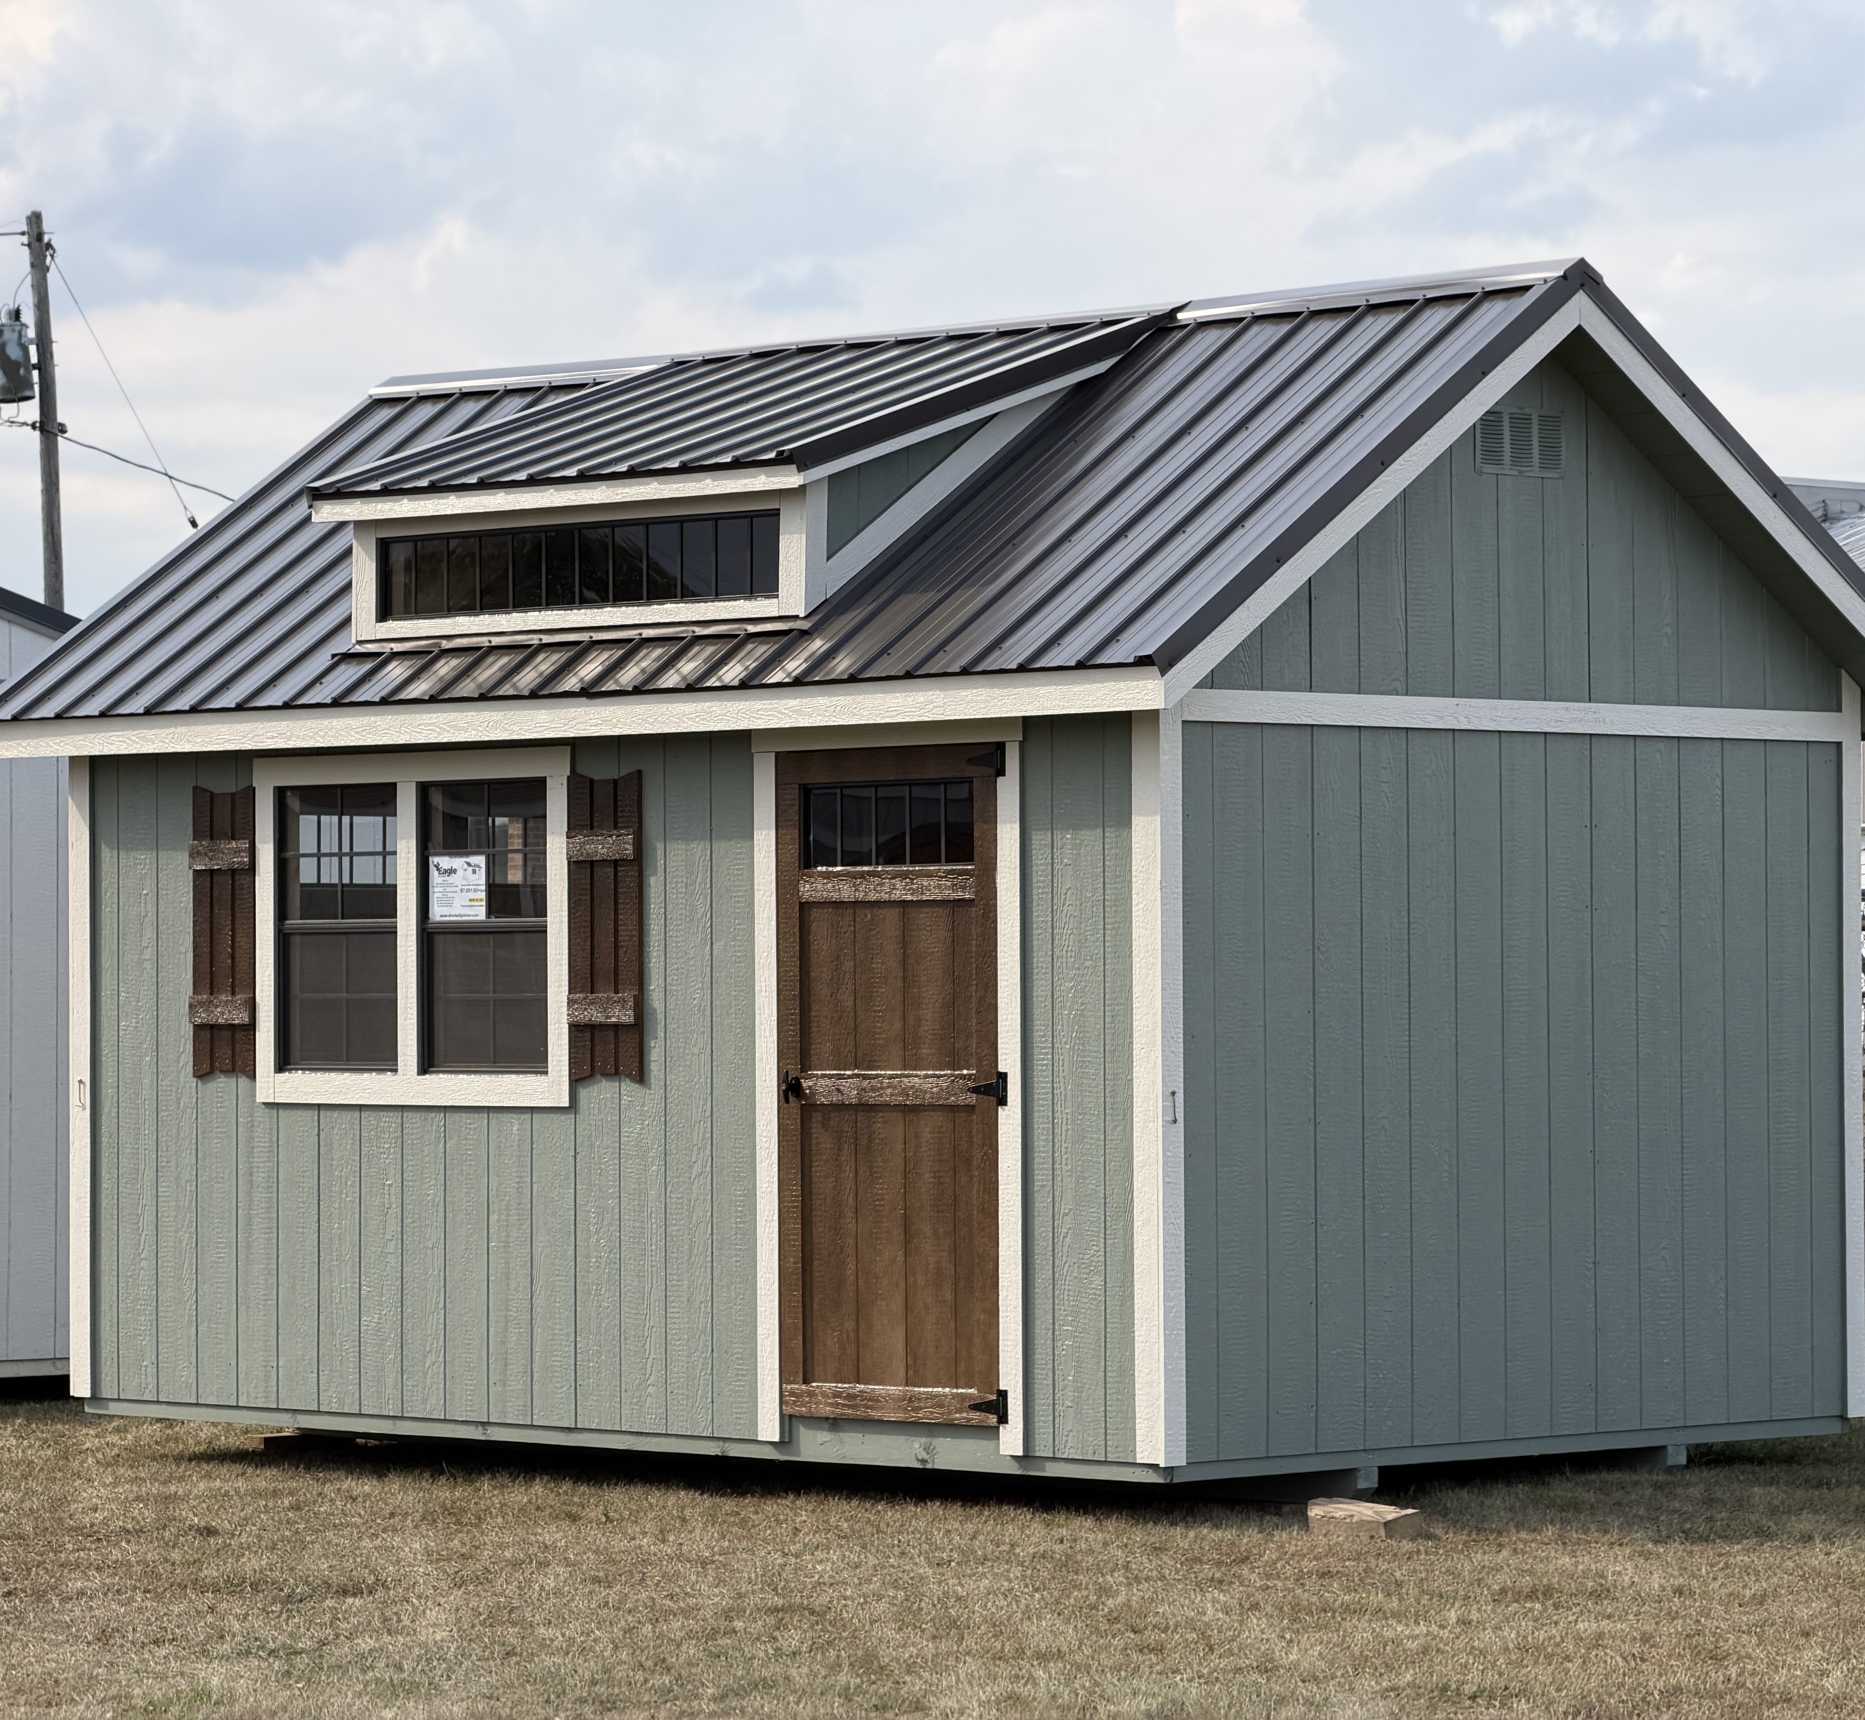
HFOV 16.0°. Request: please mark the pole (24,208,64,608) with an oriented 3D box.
[{"bbox_3d":[-8.643,-1.796,64.919,0.270,9.120,0.270,-2,-1,0],"label":"pole"}]

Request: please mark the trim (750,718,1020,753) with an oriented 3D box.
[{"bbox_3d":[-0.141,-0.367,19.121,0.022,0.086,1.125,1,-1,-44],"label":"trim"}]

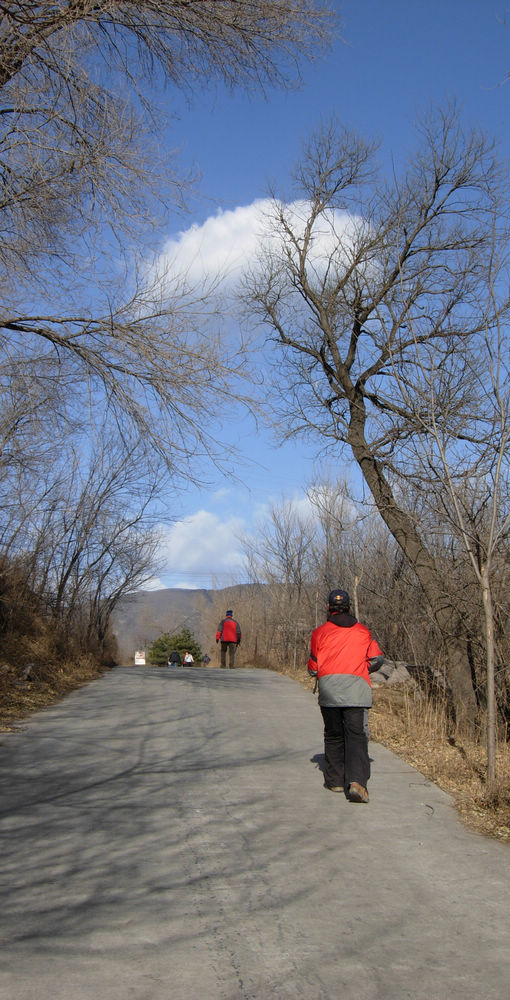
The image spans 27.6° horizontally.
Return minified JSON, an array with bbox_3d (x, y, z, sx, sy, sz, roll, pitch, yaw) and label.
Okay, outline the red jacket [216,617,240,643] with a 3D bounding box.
[{"bbox_3d":[-0.780,3.860,30.900,0.700,0.770,0.360,0,-7,0],"label":"red jacket"}]

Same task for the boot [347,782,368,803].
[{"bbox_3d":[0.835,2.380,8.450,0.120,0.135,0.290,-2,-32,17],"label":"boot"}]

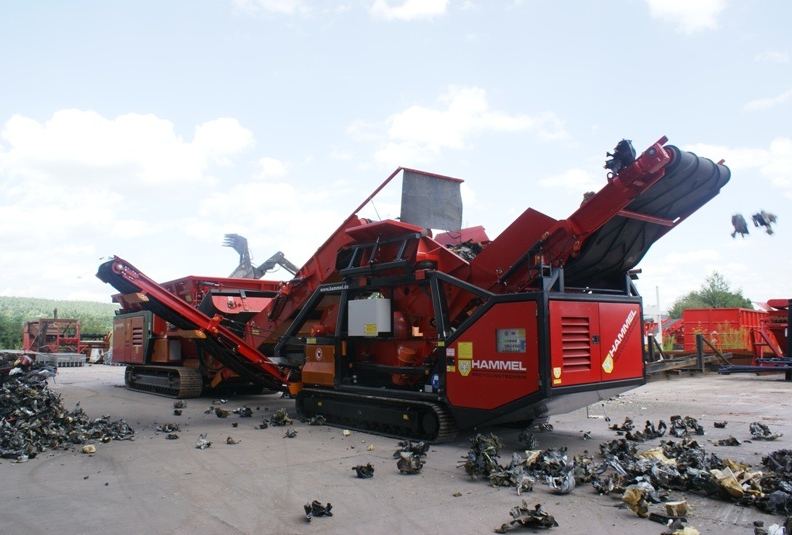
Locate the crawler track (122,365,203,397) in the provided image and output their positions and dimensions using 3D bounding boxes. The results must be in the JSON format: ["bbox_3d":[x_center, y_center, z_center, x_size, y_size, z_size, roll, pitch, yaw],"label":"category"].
[{"bbox_3d":[-7.244,3.457,18.557,0.580,0.850,4.100,5,-8,-42],"label":"crawler track"}]

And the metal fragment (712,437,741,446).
[{"bbox_3d":[4.974,2.616,9.032,0.380,0.130,0.260,-3,-7,19],"label":"metal fragment"}]

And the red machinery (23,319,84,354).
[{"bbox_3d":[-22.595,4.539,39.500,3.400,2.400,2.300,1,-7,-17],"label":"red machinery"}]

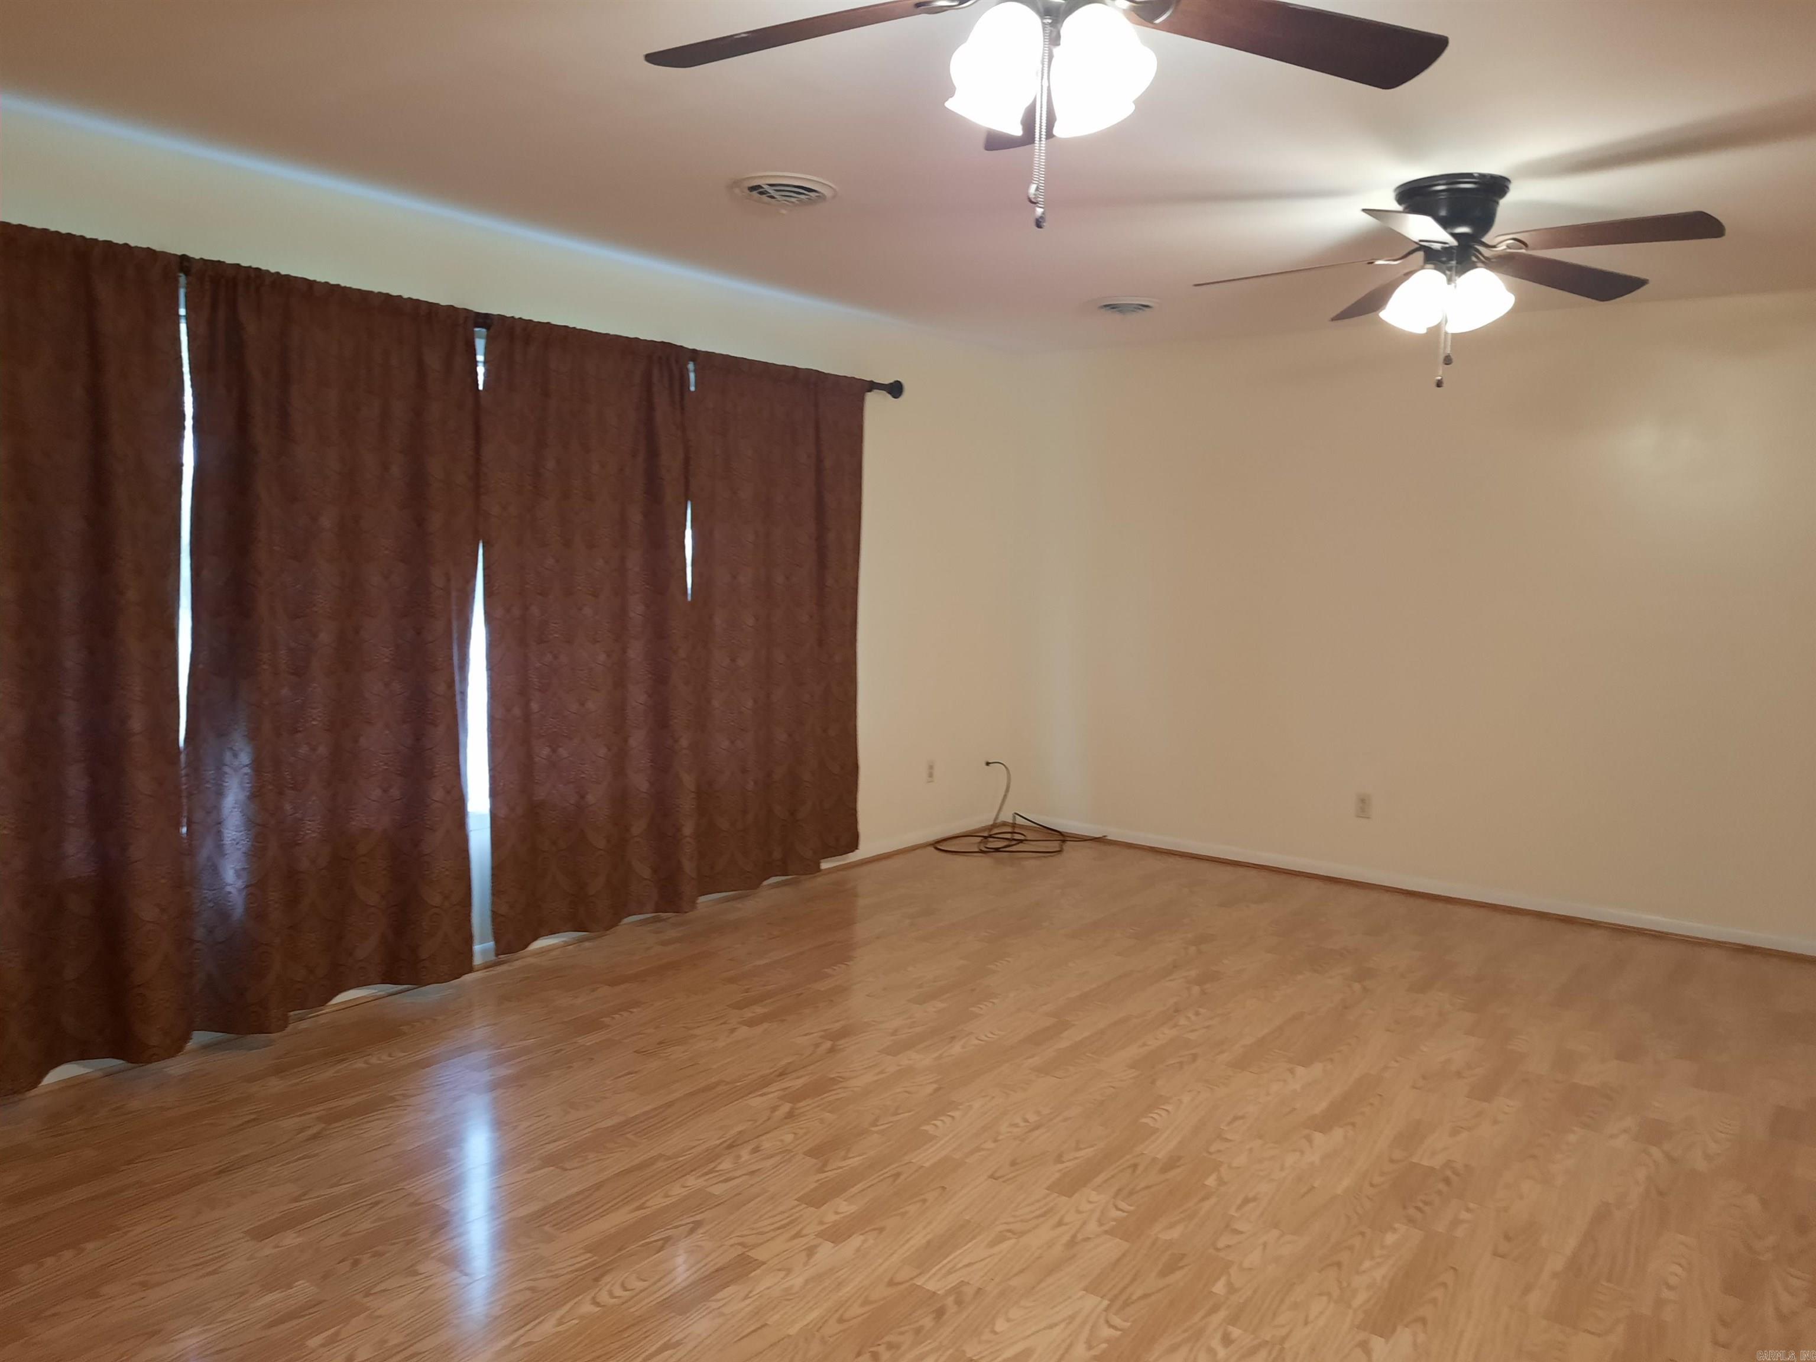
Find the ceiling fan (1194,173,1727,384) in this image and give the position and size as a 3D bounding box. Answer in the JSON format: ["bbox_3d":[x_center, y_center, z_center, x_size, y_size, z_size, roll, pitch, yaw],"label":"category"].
[{"bbox_3d":[1.441,-1.065,3.514,1.290,0.515,1.260,6,7,37],"label":"ceiling fan"}]

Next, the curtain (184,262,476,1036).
[{"bbox_3d":[-1.638,-0.075,3.836,0.130,2.088,0.890,6,7,37],"label":"curtain"}]

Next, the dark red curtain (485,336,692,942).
[{"bbox_3d":[-1.076,-0.137,4.577,0.130,2.088,0.905,6,7,37],"label":"dark red curtain"}]

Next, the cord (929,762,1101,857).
[{"bbox_3d":[0.527,0.634,6.474,0.610,0.335,0.670,6,7,37],"label":"cord"}]

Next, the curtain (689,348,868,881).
[{"bbox_3d":[-0.507,-0.203,5.329,0.130,2.092,1.015,6,7,37],"label":"curtain"}]

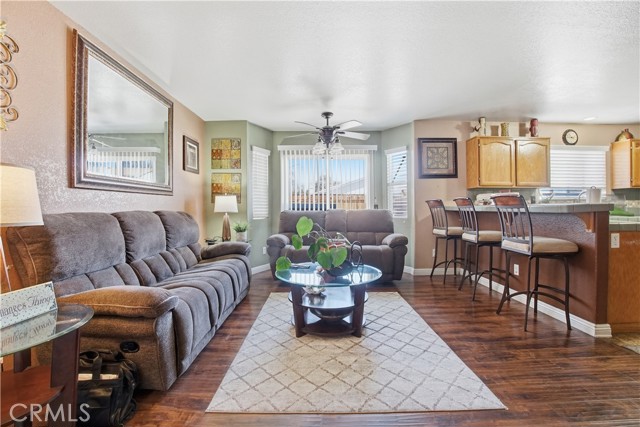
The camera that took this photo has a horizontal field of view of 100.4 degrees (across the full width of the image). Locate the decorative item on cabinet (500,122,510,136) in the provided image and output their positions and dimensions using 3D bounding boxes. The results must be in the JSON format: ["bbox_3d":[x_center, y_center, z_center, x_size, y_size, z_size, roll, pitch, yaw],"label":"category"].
[{"bbox_3d":[2.815,-1.246,4.027,0.105,0.240,0.105,0,1,0],"label":"decorative item on cabinet"}]

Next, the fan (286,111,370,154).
[{"bbox_3d":[0.105,-1.142,3.829,1.300,0.620,1.280,0,1,0],"label":"fan"}]

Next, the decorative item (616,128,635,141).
[{"bbox_3d":[4.770,-1.233,4.148,0.230,0.210,0.170,0,1,0],"label":"decorative item"}]

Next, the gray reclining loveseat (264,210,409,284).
[{"bbox_3d":[0.256,0.465,4.300,2.020,1.020,0.950,0,1,0],"label":"gray reclining loveseat"}]

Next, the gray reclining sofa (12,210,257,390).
[{"bbox_3d":[-1.301,0.522,2.523,0.920,1.050,2.060,0,2,-2],"label":"gray reclining sofa"}]

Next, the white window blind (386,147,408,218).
[{"bbox_3d":[1.275,-0.510,4.480,0.070,1.170,0.420,-1,2,-38],"label":"white window blind"}]

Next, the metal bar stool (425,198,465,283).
[{"bbox_3d":[1.930,0.400,3.950,0.540,1.170,0.460,0,2,-7],"label":"metal bar stool"}]

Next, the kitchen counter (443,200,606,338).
[{"bbox_3d":[2.285,0.465,3.286,0.460,1.120,2.050,0,2,-2],"label":"kitchen counter"}]

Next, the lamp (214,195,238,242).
[{"bbox_3d":[-1.355,0.062,3.869,0.335,0.690,0.310,0,2,-2],"label":"lamp"}]

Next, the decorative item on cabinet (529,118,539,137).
[{"bbox_3d":[3.238,-1.270,4.007,0.115,0.290,0.110,0,1,0],"label":"decorative item on cabinet"}]

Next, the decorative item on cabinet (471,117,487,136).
[{"bbox_3d":[2.404,-1.275,3.997,0.190,0.300,0.110,0,1,0],"label":"decorative item on cabinet"}]

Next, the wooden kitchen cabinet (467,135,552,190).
[{"bbox_3d":[2.857,-0.751,4.067,1.075,0.750,0.300,0,1,0],"label":"wooden kitchen cabinet"}]

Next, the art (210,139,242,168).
[{"bbox_3d":[-1.474,-0.938,4.207,0.475,0.485,0.030,0,2,-2],"label":"art"}]

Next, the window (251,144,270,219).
[{"bbox_3d":[-0.980,-0.500,4.450,0.090,1.180,0.410,1,2,35],"label":"window"}]

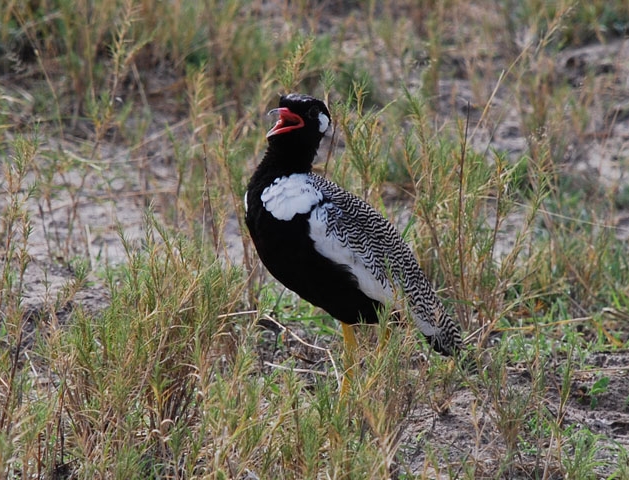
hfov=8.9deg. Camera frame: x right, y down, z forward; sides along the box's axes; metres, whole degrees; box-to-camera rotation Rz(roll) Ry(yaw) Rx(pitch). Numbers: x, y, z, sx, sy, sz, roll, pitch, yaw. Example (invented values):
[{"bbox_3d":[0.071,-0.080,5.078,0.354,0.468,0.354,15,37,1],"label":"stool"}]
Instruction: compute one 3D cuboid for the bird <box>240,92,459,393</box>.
[{"bbox_3d":[0.055,0.009,5.250,0.310,0.430,0.170,-8,17,-26],"label":"bird"}]

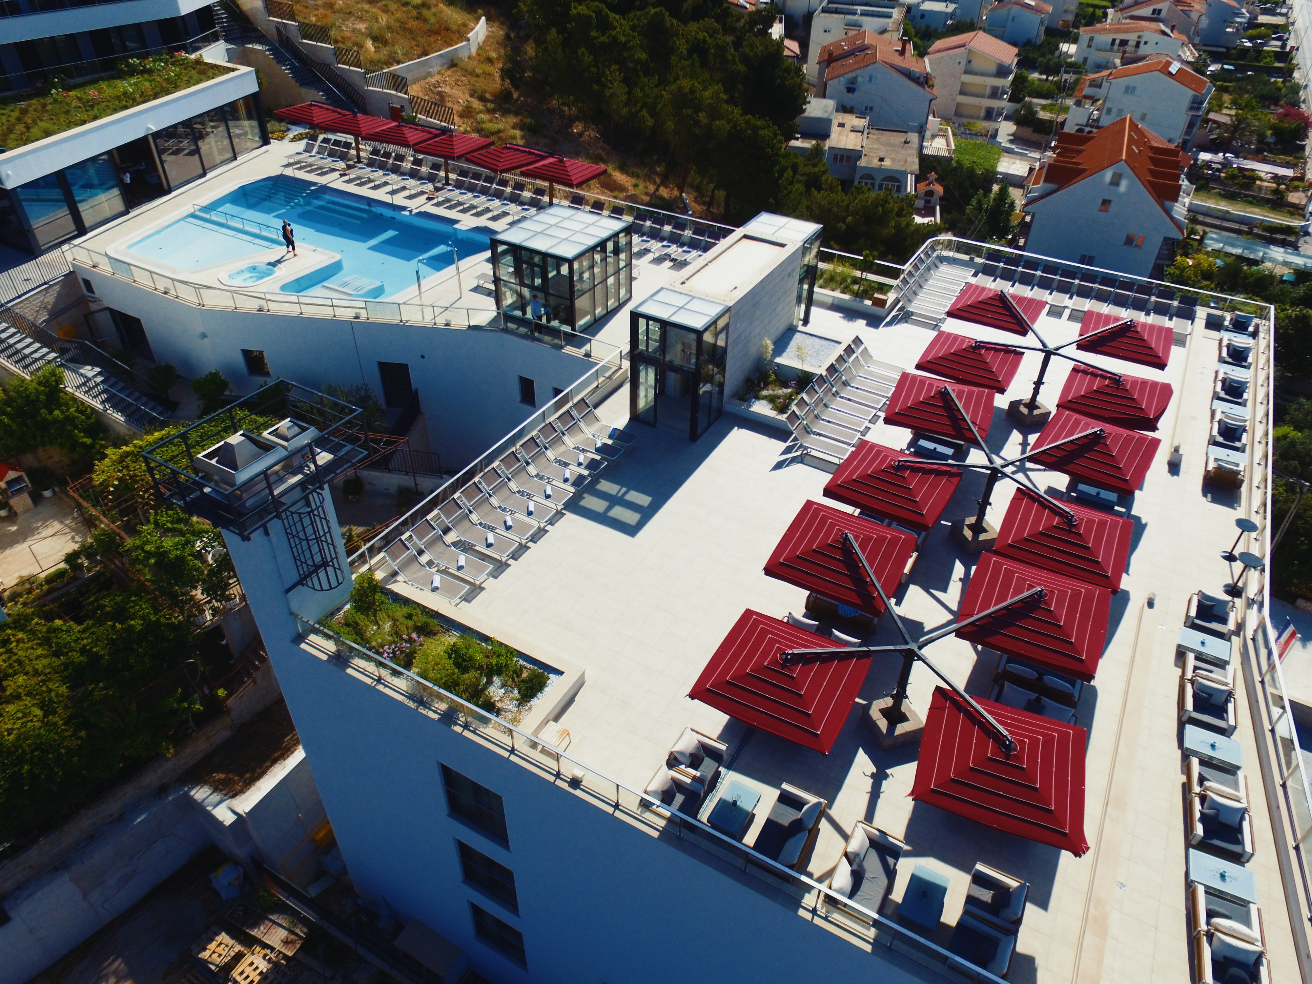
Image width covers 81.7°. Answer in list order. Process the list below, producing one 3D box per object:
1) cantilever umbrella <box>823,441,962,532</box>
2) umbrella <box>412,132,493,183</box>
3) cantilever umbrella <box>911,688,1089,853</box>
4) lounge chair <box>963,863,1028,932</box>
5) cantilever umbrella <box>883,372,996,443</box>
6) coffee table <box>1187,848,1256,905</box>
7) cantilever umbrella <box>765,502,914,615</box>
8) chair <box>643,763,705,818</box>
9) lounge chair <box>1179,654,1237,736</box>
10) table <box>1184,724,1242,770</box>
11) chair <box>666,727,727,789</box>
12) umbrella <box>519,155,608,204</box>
[{"bbox_3d":[6.739,-0.442,21.287,3.000,0.700,3.050,21,41,21],"label":"cantilever umbrella"},{"bbox_3d":[-11.698,-18.991,43.852,3.000,2.750,3.000,21,43,23],"label":"umbrella"},{"bbox_3d":[6.666,4.989,14.453,2.950,0.700,2.850,15,39,15],"label":"cantilever umbrella"},{"bbox_3d":[6.559,7.911,14.713,0.920,0.730,0.900,20,42,22],"label":"lounge chair"},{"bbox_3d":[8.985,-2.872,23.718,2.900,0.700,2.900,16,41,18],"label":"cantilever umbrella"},{"bbox_3d":[11.324,7.753,15.233,1.120,0.420,0.670,17,41,19],"label":"coffee table"},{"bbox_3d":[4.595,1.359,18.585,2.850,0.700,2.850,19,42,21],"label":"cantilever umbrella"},{"bbox_3d":[0.377,6.415,16.061,0.920,0.700,0.930,23,44,24],"label":"chair"},{"bbox_3d":[13.134,4.838,18.053,1.020,0.720,1.850,17,40,17],"label":"lounge chair"},{"bbox_3d":[12.414,5.800,16.986,1.100,0.440,0.710,17,39,16],"label":"table"},{"bbox_3d":[0.900,5.973,16.897,0.940,0.730,0.910,20,42,22],"label":"chair"},{"bbox_3d":[-4.860,-16.289,40.530,3.400,3.000,3.400,23,42,23],"label":"umbrella"}]

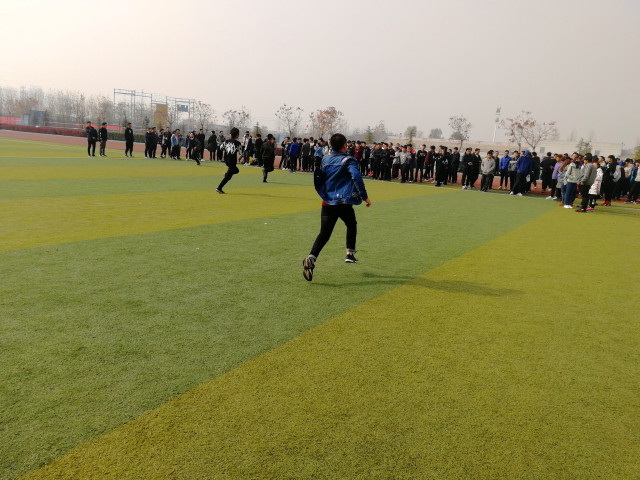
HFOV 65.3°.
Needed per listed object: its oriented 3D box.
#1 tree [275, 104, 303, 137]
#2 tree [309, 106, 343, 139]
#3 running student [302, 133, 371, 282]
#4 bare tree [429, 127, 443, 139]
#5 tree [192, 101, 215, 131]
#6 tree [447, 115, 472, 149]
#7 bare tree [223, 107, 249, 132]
[{"bbox_3d":[-2.891,-9.858,44.988,2.500,4.550,2.500,4,11,0],"label":"tree"},{"bbox_3d":[0.505,-9.416,44.007,3.150,4.550,3.150,4,11,0],"label":"tree"},{"bbox_3d":[0.213,-0.386,5.838,0.640,1.660,0.880,10,13,27],"label":"running student"},{"bbox_3d":[19.050,-16.206,83.176,2.310,5.270,2.310,4,11,0],"label":"bare tree"},{"bbox_3d":[-11.209,-11.044,47.931,2.090,4.550,2.090,4,11,0],"label":"tree"},{"bbox_3d":[10.898,-7.588,39.121,1.870,4.350,1.870,4,11,0],"label":"tree"},{"bbox_3d":[-7.813,-10.302,46.500,2.580,4.130,2.580,4,11,0],"label":"bare tree"}]

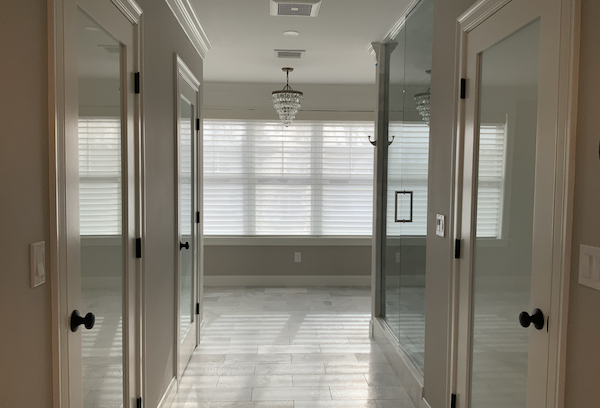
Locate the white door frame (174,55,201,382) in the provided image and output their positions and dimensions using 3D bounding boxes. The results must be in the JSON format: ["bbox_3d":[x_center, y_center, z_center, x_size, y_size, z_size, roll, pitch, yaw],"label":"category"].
[{"bbox_3d":[-0.854,0.116,3.661,0.110,2.148,0.948,1,3,-3],"label":"white door frame"}]

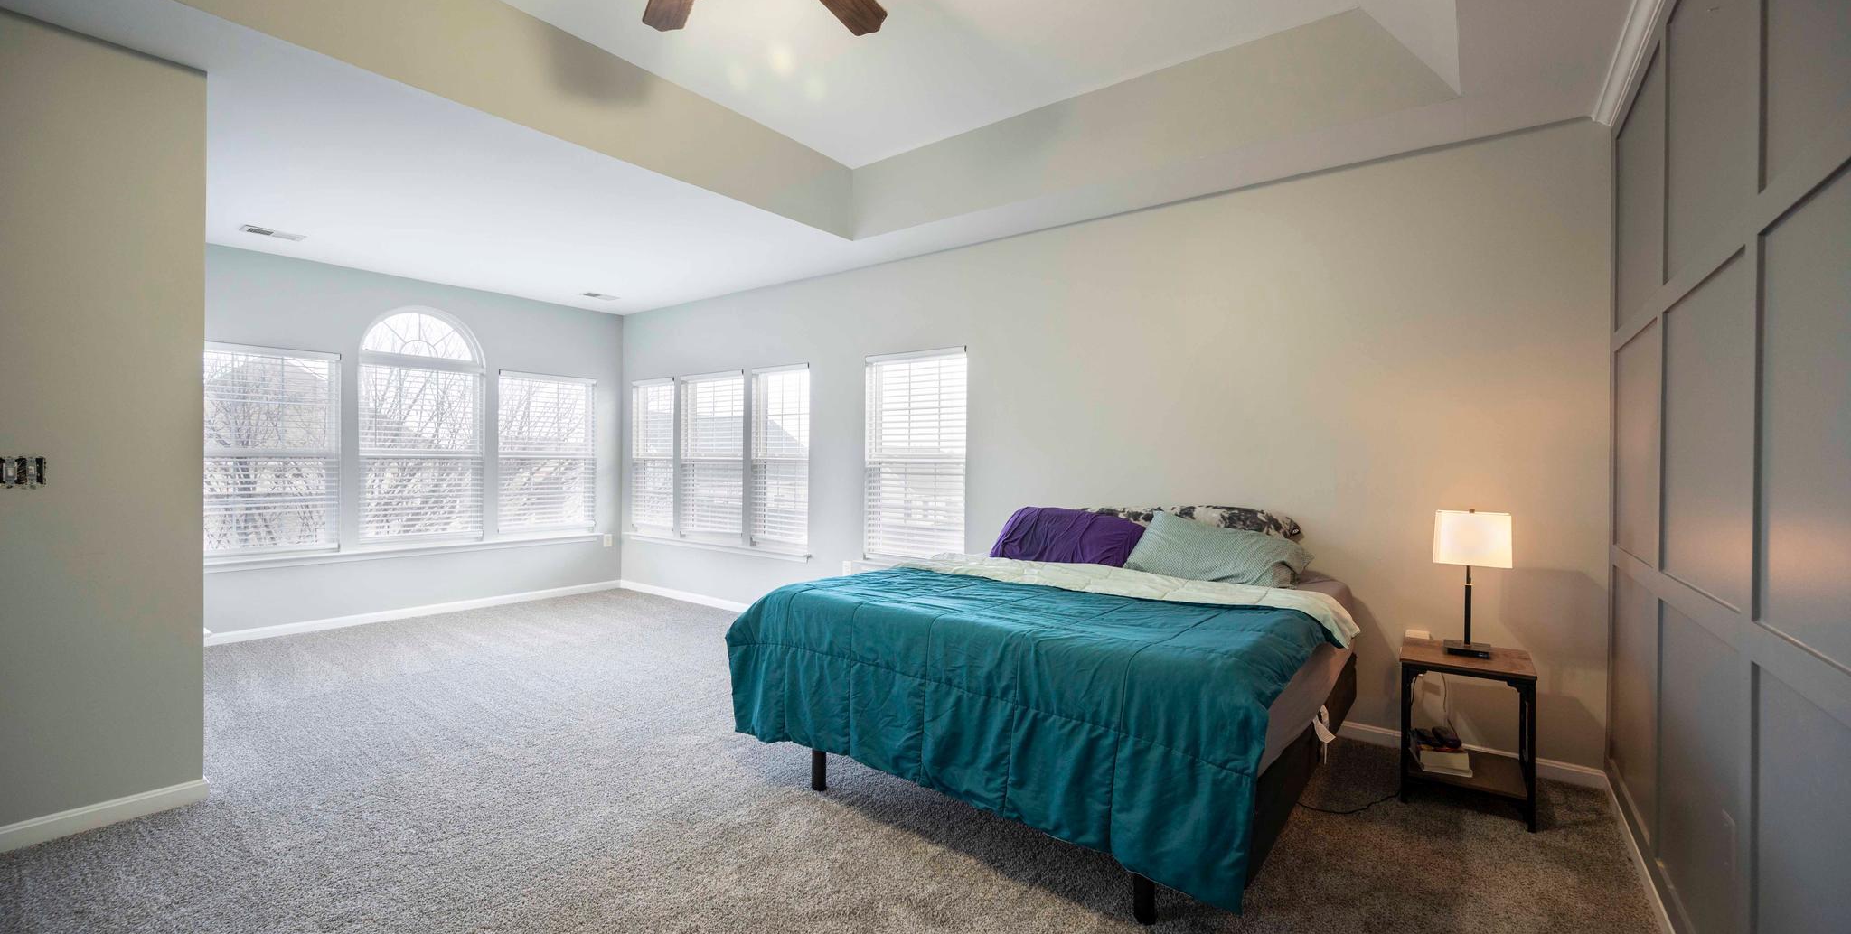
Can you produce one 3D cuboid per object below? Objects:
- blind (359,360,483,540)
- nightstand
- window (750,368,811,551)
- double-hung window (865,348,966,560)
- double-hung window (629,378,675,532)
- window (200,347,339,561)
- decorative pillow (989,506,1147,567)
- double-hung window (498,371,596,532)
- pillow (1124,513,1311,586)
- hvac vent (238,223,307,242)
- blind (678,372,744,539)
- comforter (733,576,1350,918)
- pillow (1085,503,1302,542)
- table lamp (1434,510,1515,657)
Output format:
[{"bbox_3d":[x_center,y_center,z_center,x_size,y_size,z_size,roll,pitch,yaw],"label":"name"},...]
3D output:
[{"bbox_3d":[-4.110,-0.083,5.904,0.060,1.411,0.889,1,1,37],"label":"blind"},{"bbox_3d":[2.148,1.032,2.872,0.410,0.557,0.430,1,0,37],"label":"nightstand"},{"bbox_3d":[-1.187,-0.075,5.910,0.696,1.487,0.100,1,0,37],"label":"window"},{"bbox_3d":[-0.088,-0.061,5.060,0.893,1.483,0.060,1,0,37],"label":"double-hung window"},{"bbox_3d":[-2.650,-0.097,7.018,0.698,1.483,0.100,1,0,37],"label":"double-hung window"},{"bbox_3d":[-4.706,-0.107,5.109,0.060,1.488,0.884,1,1,37],"label":"window"},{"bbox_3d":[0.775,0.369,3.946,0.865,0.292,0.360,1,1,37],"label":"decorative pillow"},{"bbox_3d":[-3.497,-0.118,6.718,0.060,1.454,0.888,1,0,37],"label":"double-hung window"},{"bbox_3d":[1.401,0.375,3.430,0.740,0.190,0.430,5,41,41],"label":"pillow"},{"bbox_3d":[-4.186,-1.504,4.626,0.175,0.019,0.299,1,1,37],"label":"hvac vent"},{"bbox_3d":[-1.916,-0.085,6.463,0.897,1.487,0.100,1,0,37],"label":"blind"},{"bbox_3d":[0.343,0.772,2.723,1.989,0.566,1.163,1,1,37],"label":"comforter"},{"bbox_3d":[1.382,0.363,3.720,1.020,0.400,0.190,1,-32,37],"label":"pillow"},{"bbox_3d":[2.197,0.461,2.903,0.255,0.580,0.210,1,1,37],"label":"table lamp"}]

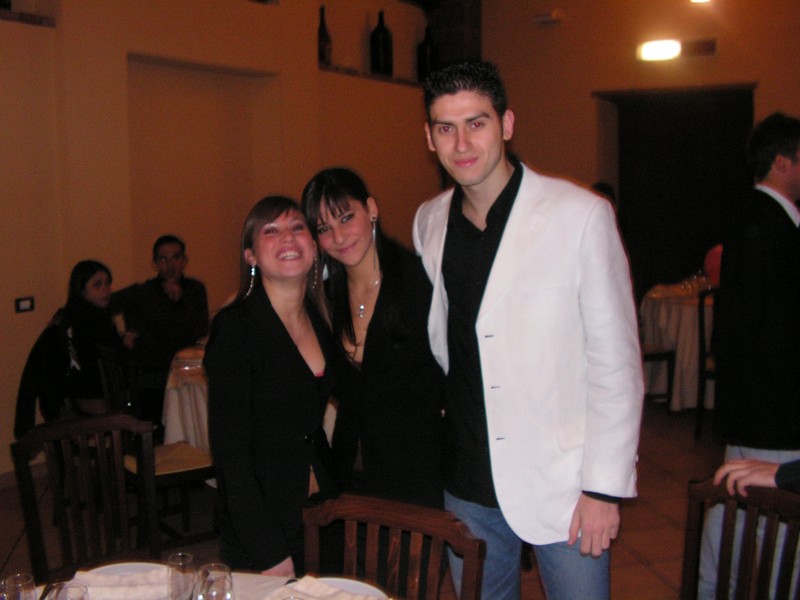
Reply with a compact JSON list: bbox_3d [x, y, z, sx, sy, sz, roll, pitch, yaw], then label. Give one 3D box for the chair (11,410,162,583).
[{"bbox_3d":[-0.669,0.856,2.050,0.430,0.970,0.500,-5,10,-39],"label":"chair"}]

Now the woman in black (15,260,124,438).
[{"bbox_3d":[-1.540,0.418,4.152,0.680,1.220,0.500,3,8,10],"label":"woman in black"}]

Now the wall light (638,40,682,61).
[{"bbox_3d":[1.777,-1.702,5.674,0.300,0.125,0.080,8,11,42],"label":"wall light"}]

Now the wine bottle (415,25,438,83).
[{"bbox_3d":[0.220,-1.887,6.420,0.140,0.430,0.140,8,11,42],"label":"wine bottle"}]

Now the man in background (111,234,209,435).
[{"bbox_3d":[-1.268,0.331,4.492,0.560,1.310,0.600,-2,8,-20],"label":"man in background"}]

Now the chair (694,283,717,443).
[{"bbox_3d":[2.261,0.431,5.556,0.430,0.970,0.500,5,9,28],"label":"chair"}]

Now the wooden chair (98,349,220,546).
[{"bbox_3d":[-0.945,0.665,3.448,0.500,0.950,0.430,-5,10,-37],"label":"wooden chair"}]

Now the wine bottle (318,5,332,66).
[{"bbox_3d":[-0.523,-1.813,5.726,0.118,0.410,0.118,1,8,0],"label":"wine bottle"}]

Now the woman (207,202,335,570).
[{"bbox_3d":[-0.292,0.564,1.957,0.440,1.590,0.320,-2,9,-23],"label":"woman"}]

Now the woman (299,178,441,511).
[{"bbox_3d":[-0.052,0.536,1.943,0.440,1.660,0.310,4,9,22],"label":"woman"}]

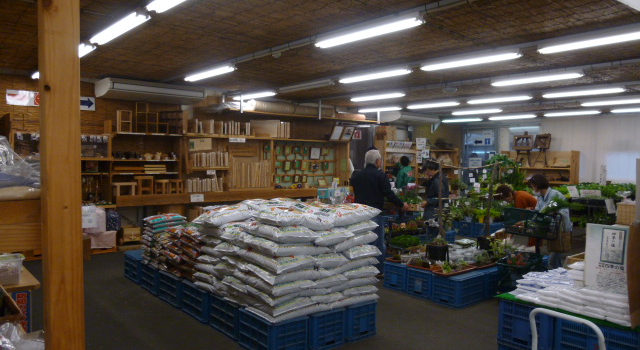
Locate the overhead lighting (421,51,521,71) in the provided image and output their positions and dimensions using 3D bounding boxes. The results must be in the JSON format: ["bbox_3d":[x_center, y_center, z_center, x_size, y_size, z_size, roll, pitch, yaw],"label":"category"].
[{"bbox_3d":[1.584,-1.240,4.972,0.160,0.090,1.230,-2,3,-41],"label":"overhead lighting"}]

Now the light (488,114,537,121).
[{"bbox_3d":[4.628,-1.409,11.208,0.160,0.090,1.230,-2,3,-41],"label":"light"}]

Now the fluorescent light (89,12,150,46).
[{"bbox_3d":[-1.802,-1.279,4.091,0.150,0.080,1.210,-1,3,-43],"label":"fluorescent light"}]

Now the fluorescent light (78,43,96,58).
[{"bbox_3d":[-2.705,-1.342,5.055,0.170,0.100,1.220,-1,3,-43],"label":"fluorescent light"}]

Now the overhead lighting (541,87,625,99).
[{"bbox_3d":[4.159,-1.297,7.354,0.150,0.080,1.210,-1,3,-43],"label":"overhead lighting"}]

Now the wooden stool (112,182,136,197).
[{"bbox_3d":[-3.178,0.236,7.529,0.345,0.225,0.220,-1,3,-43],"label":"wooden stool"}]

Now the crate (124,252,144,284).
[{"bbox_3d":[-2.185,1.162,5.851,0.368,0.305,0.525,-1,3,-41],"label":"crate"}]

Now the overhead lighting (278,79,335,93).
[{"bbox_3d":[-0.231,-1.363,7.195,0.150,0.080,1.210,-1,3,-43],"label":"overhead lighting"}]

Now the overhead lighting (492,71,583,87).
[{"bbox_3d":[2.858,-1.293,6.172,0.170,0.100,1.220,-1,3,-43],"label":"overhead lighting"}]

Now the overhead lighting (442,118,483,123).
[{"bbox_3d":[3.890,-1.488,12.637,0.150,0.080,1.210,-1,3,-43],"label":"overhead lighting"}]

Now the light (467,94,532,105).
[{"bbox_3d":[3.219,-1.380,8.380,0.165,0.085,1.230,-1,3,-44],"label":"light"}]

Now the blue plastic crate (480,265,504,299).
[{"bbox_3d":[1.865,1.190,5.226,0.520,0.305,0.365,-2,3,-39],"label":"blue plastic crate"}]

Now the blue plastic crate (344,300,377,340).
[{"bbox_3d":[0.220,1.306,4.331,0.365,0.305,0.520,-1,2,-37],"label":"blue plastic crate"}]

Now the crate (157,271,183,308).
[{"bbox_3d":[-1.451,1.203,5.011,0.368,0.305,0.525,-1,3,-41],"label":"crate"}]

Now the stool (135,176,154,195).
[{"bbox_3d":[-2.937,0.179,7.752,0.265,0.315,0.230,-1,3,-43],"label":"stool"}]

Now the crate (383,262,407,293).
[{"bbox_3d":[1.126,1.267,5.887,0.520,0.305,0.365,-1,2,-39],"label":"crate"}]

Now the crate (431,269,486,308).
[{"bbox_3d":[1.596,1.290,5.318,0.520,0.305,0.365,-1,2,-39],"label":"crate"}]

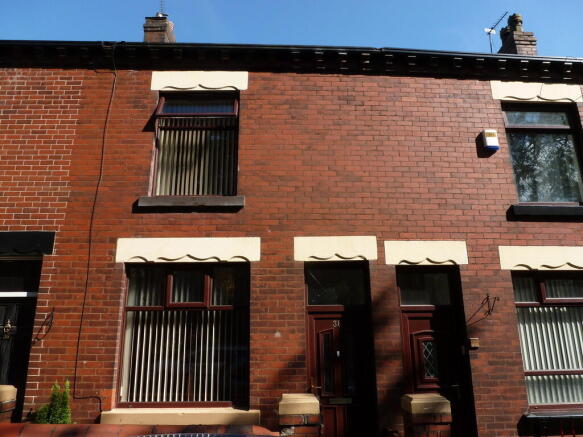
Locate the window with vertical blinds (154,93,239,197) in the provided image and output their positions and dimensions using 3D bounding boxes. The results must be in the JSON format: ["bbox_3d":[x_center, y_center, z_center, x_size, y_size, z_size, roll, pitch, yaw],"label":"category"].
[{"bbox_3d":[-1.387,-1.092,6.028,1.200,1.620,0.140,0,-14,-2],"label":"window with vertical blinds"}]

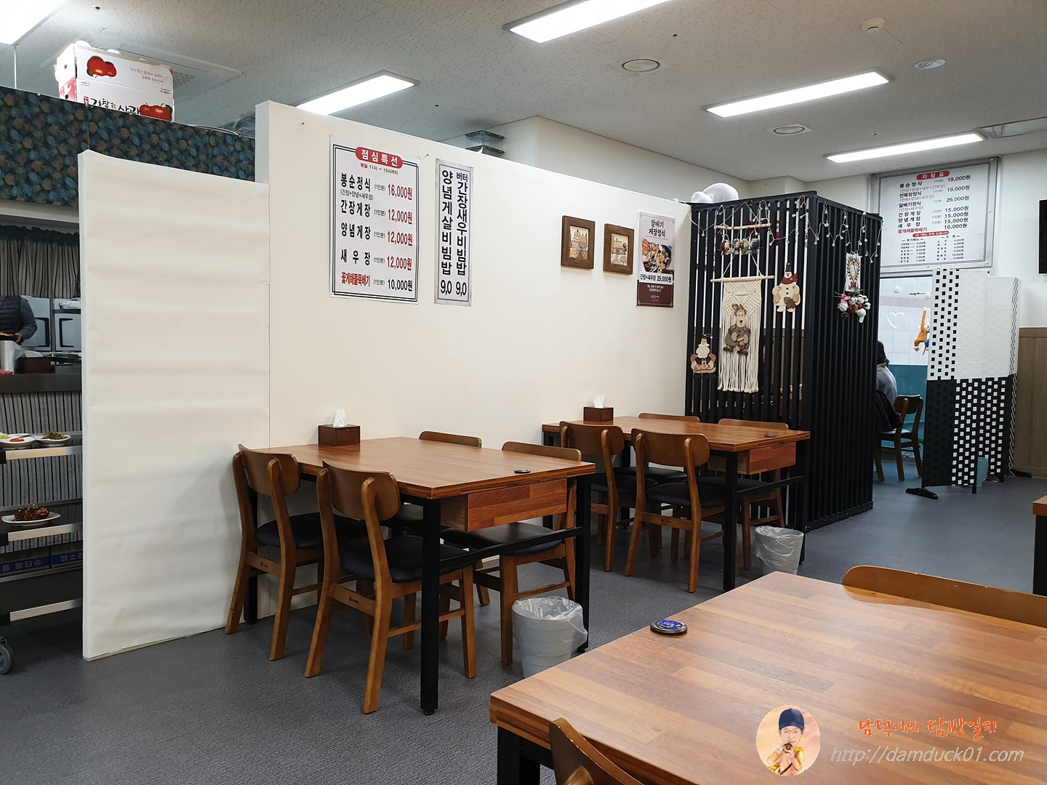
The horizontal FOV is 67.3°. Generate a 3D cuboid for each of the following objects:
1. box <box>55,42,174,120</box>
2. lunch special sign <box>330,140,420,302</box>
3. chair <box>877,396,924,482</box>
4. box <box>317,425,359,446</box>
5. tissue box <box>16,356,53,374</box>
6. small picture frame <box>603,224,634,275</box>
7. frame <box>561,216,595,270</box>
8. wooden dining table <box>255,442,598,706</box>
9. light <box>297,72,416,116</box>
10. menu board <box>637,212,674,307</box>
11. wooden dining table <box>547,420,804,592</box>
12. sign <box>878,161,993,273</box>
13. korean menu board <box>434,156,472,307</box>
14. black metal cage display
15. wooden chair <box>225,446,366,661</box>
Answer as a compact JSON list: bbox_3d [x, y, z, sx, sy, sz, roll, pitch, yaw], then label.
[{"bbox_3d":[-2.158,-1.553,4.177,0.290,0.370,0.470,4,5,44],"label":"box"},{"bbox_3d":[-0.681,-0.787,3.678,0.010,0.717,0.508,4,5,44],"label":"lunch special sign"},{"bbox_3d":[3.380,0.398,7.265,0.430,0.755,0.480,-2,4,-41],"label":"chair"},{"bbox_3d":[-0.807,0.190,3.466,0.123,0.079,0.127,4,5,44],"label":"box"},{"bbox_3d":[-2.338,-0.134,3.751,0.127,0.079,0.123,4,5,44],"label":"tissue box"},{"bbox_3d":[0.613,-0.902,4.979,0.025,0.290,0.290,4,5,44],"label":"small picture frame"},{"bbox_3d":[0.329,-0.887,4.689,0.025,0.289,0.288,4,5,44],"label":"frame"},{"bbox_3d":[-0.446,0.611,3.134,1.200,0.715,0.800,4,5,44],"label":"wooden dining table"},{"bbox_3d":[-1.297,-2.190,5.850,1.280,0.040,0.290,4,5,44],"label":"light"},{"bbox_3d":[0.892,-0.887,5.277,0.012,0.600,0.420,4,5,44],"label":"menu board"},{"bbox_3d":[0.820,0.565,4.384,1.217,0.726,0.798,4,5,44],"label":"wooden dining table"},{"bbox_3d":[4.126,-1.761,7.973,1.125,1.031,0.040,4,4,43],"label":"sign"},{"bbox_3d":[-0.350,-0.804,3.981,0.009,0.710,0.250,4,5,44],"label":"korean menu board"},{"bbox_3d":[1.901,-0.217,5.704,0.886,2.165,1.205,4,4,43],"label":"black metal cage display"},{"bbox_3d":[-0.891,0.591,3.156,0.443,0.767,0.473,4,4,43],"label":"wooden chair"}]

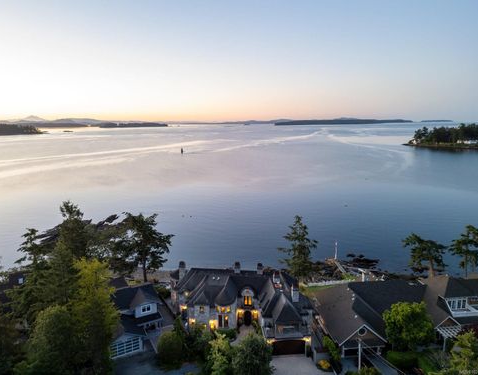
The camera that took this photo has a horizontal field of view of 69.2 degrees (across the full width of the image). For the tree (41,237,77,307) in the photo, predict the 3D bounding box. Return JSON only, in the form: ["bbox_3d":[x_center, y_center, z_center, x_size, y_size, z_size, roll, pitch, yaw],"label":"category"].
[{"bbox_3d":[-31.860,16.188,61.537,7.000,15.500,7.000,0,11,0],"label":"tree"}]

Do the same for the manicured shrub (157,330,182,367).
[{"bbox_3d":[-10.244,23.651,51.846,3.700,4.000,3.700,0,11,0],"label":"manicured shrub"}]

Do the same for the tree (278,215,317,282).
[{"bbox_3d":[12.796,13.762,75.834,8.600,16.000,8.400,0,11,0],"label":"tree"}]

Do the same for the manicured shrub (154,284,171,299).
[{"bbox_3d":[-15.904,21.065,71.608,3.800,2.200,3.200,0,11,0],"label":"manicured shrub"}]

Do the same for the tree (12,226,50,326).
[{"bbox_3d":[-37.537,15.463,62.418,7.500,16.600,7.500,0,11,0],"label":"tree"}]

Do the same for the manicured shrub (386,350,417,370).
[{"bbox_3d":[23.768,25.187,50.710,4.400,1.400,2.400,0,11,0],"label":"manicured shrub"}]

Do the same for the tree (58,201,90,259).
[{"bbox_3d":[-34.354,12.533,71.534,7.500,20.000,7.500,0,11,0],"label":"tree"}]

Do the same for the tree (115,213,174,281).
[{"bbox_3d":[-21.497,13.651,78.866,12.500,16.500,11.500,0,11,0],"label":"tree"}]

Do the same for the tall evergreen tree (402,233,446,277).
[{"bbox_3d":[42.733,15.875,80.300,10.000,11.800,9.000,0,11,0],"label":"tall evergreen tree"}]

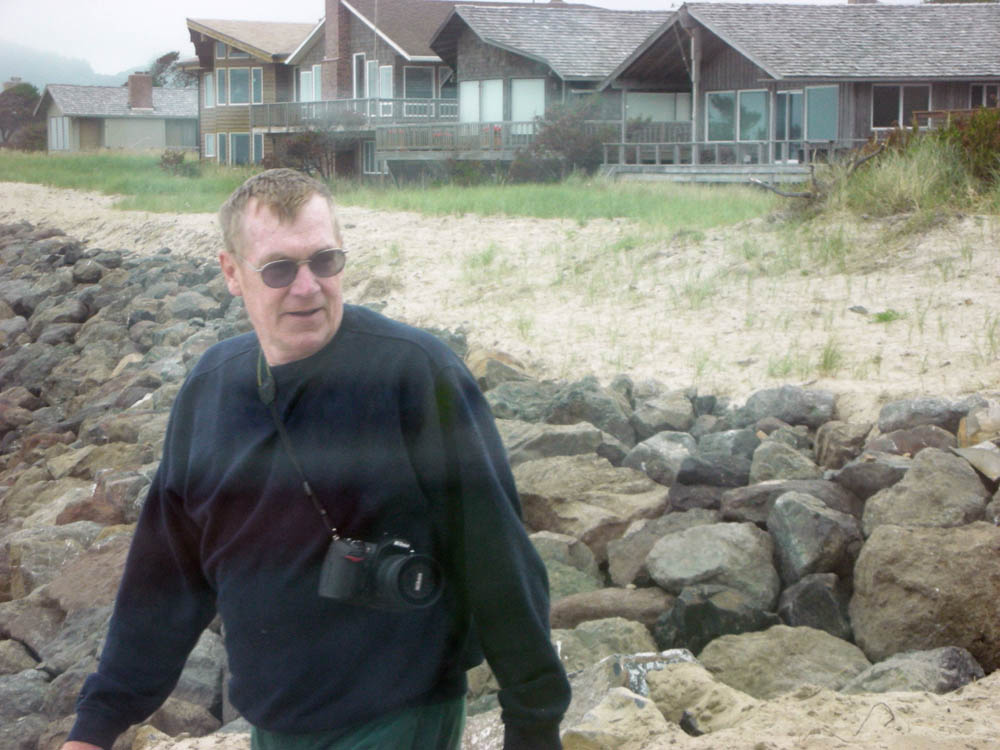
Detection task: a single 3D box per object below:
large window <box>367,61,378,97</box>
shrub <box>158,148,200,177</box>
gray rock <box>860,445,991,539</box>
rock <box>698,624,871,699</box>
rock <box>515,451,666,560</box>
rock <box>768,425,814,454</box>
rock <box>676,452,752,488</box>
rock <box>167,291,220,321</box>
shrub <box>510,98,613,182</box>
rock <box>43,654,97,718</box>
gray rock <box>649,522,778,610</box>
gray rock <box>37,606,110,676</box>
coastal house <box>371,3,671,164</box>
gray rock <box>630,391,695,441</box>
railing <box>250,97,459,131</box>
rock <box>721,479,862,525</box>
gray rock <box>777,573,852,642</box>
[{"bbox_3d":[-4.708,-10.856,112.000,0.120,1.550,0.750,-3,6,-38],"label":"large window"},{"bbox_3d":[-10.460,-6.936,99.000,1.400,0.950,1.300,0,5,0],"label":"shrub"},{"bbox_3d":[1.894,0.518,13.500,0.560,0.390,0.430,0,5,0],"label":"gray rock"},{"bbox_3d":[0.957,0.974,10.200,0.580,0.270,0.420,0,5,0],"label":"rock"},{"bbox_3d":[0.397,0.590,13.300,0.700,0.440,0.580,0,4,0],"label":"rock"},{"bbox_3d":[1.527,0.356,16.000,0.250,0.180,0.220,0,5,0],"label":"rock"},{"bbox_3d":[1.139,0.512,16.100,0.410,0.210,0.340,0,4,0],"label":"rock"},{"bbox_3d":[-3.233,-0.733,32.000,0.570,0.330,0.460,0,4,0],"label":"rock"},{"bbox_3d":[1.865,-7.112,92.000,3.100,2.500,2.600,0,4,0],"label":"shrub"},{"bbox_3d":[-1.582,1.150,11.200,0.250,0.240,0.240,0,4,0],"label":"rock"},{"bbox_3d":[0.880,0.785,12.500,0.550,0.350,0.450,0,4,0],"label":"gray rock"},{"bbox_3d":[-1.486,0.952,10.800,0.340,0.280,0.340,0,4,0],"label":"gray rock"},{"bbox_3d":[2.600,-9.850,106.400,12.000,5.700,8.800,-3,5,-33],"label":"coastal house"},{"bbox_3d":[0.916,0.234,17.100,0.370,0.280,0.320,0,5,0],"label":"gray rock"},{"bbox_3d":[-5.760,-10.132,118.200,3.300,1.150,14.000,-2,4,-23],"label":"railing"},{"bbox_3d":[1.355,0.597,14.100,0.660,0.260,0.420,0,4,0],"label":"rock"},{"bbox_3d":[1.130,0.846,10.900,0.290,0.270,0.290,0,5,0],"label":"gray rock"}]

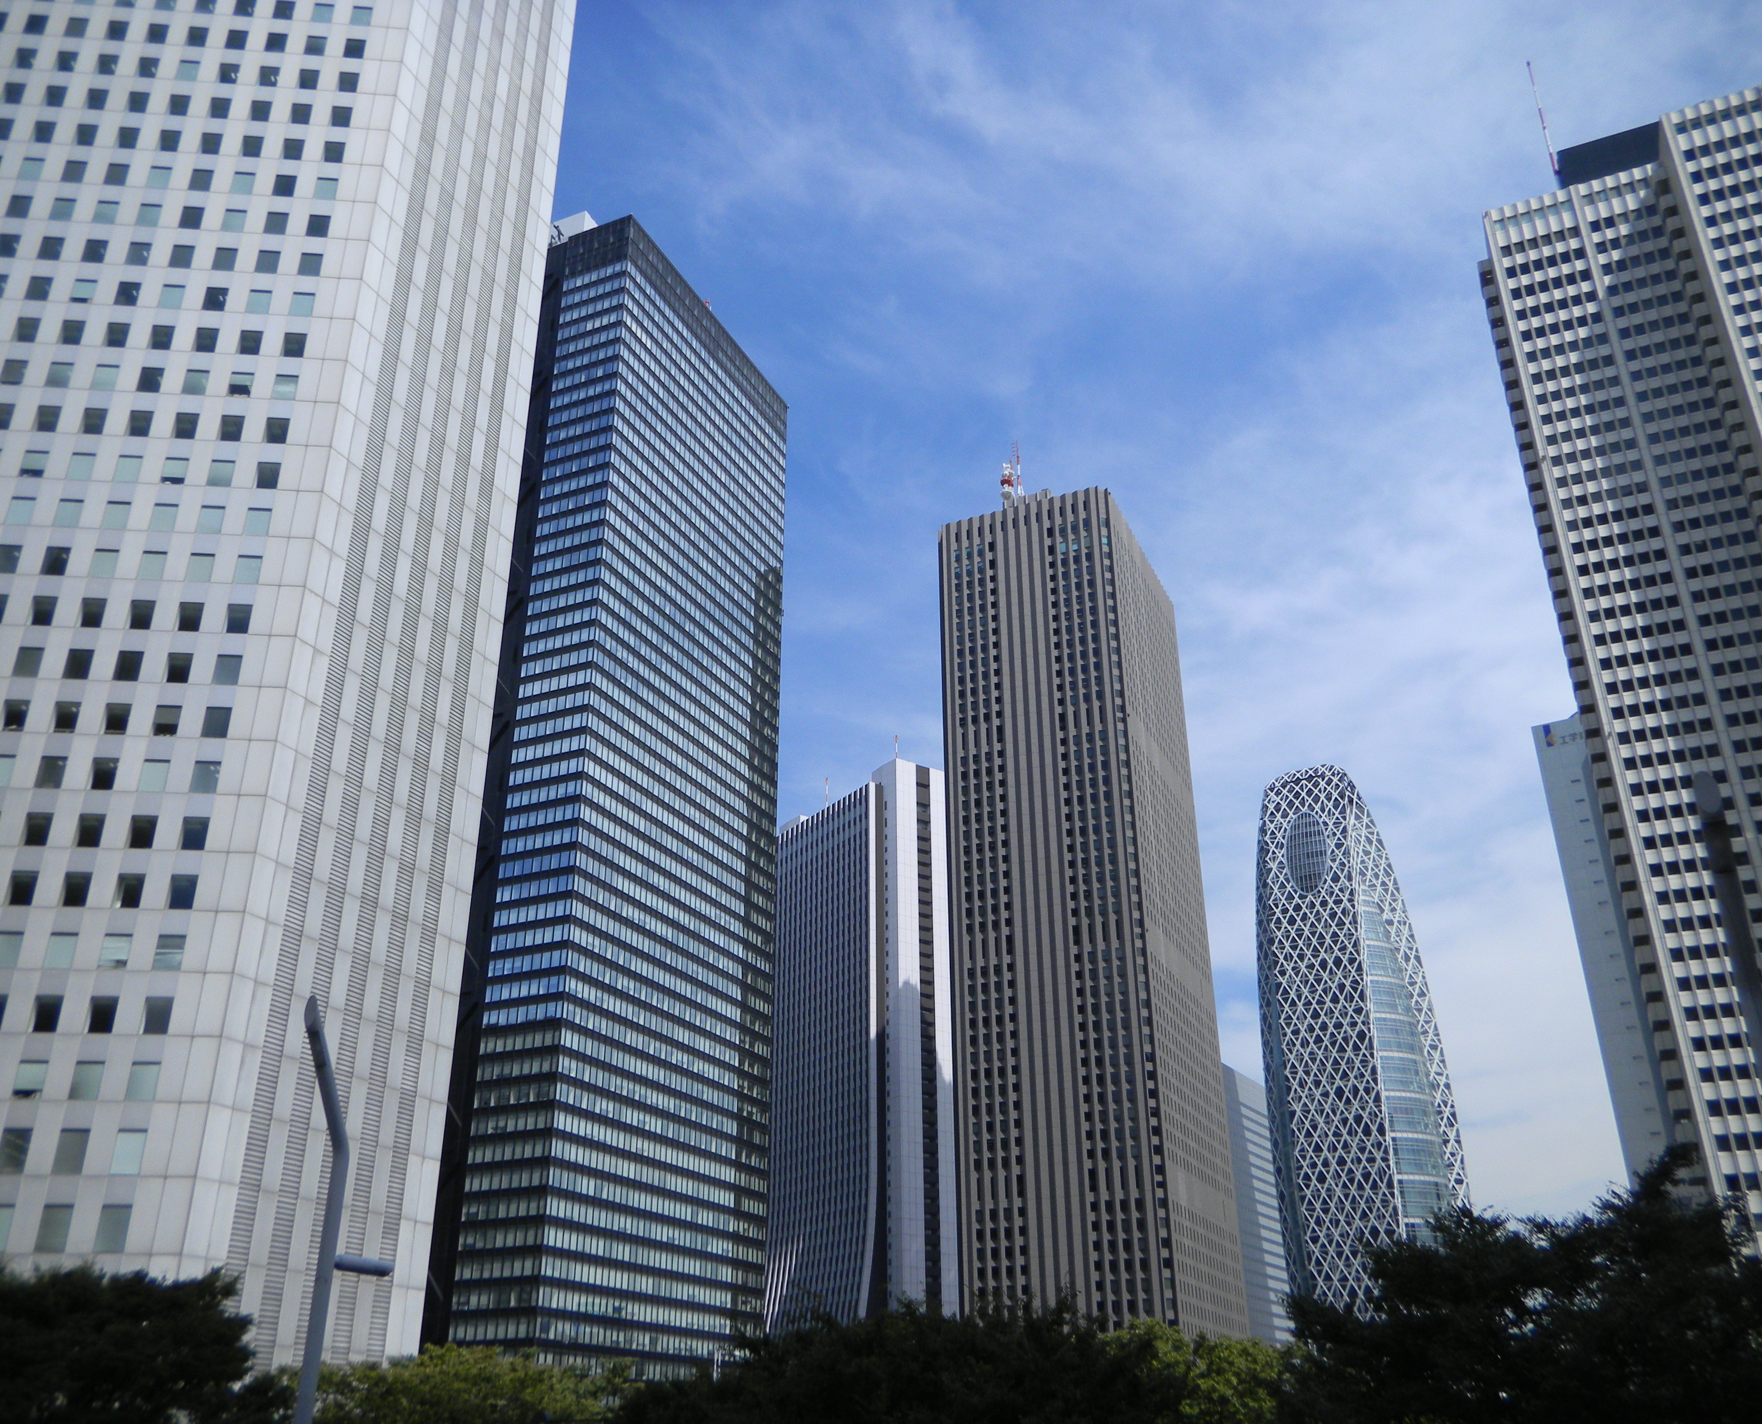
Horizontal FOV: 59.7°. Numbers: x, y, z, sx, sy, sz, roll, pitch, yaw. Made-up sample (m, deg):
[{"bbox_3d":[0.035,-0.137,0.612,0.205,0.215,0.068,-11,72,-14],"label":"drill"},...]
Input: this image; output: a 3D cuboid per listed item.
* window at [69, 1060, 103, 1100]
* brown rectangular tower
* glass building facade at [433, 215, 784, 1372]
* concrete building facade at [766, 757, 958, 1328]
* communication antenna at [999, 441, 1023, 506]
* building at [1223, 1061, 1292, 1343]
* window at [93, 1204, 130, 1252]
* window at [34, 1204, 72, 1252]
[{"bbox_3d":[-44.434,20.767,86.089,1.570,2.130,0.150,1,-26,-3],"label":"window"},{"bbox_3d":[48.156,59.778,356.822,44.000,216.500,61.600,-11,-28,21],"label":"brown rectangular tower"},{"bbox_3d":[-50.700,20.007,259.527,43.000,204.000,60.500,-11,-28,21],"label":"glass building facade"},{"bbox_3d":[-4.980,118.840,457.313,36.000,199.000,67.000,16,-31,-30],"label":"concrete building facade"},{"bbox_3d":[34.317,-61.523,397.050,6.200,20.000,5.500,-11,-28,21],"label":"communication antenna"},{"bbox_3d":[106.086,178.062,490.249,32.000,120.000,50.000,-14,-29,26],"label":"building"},{"bbox_3d":[-41.329,27.969,82.789,1.580,2.370,0.150,1,-26,-3],"label":"window"},{"bbox_3d":[-44.403,27.887,82.618,1.600,2.380,0.150,1,-26,-3],"label":"window"}]

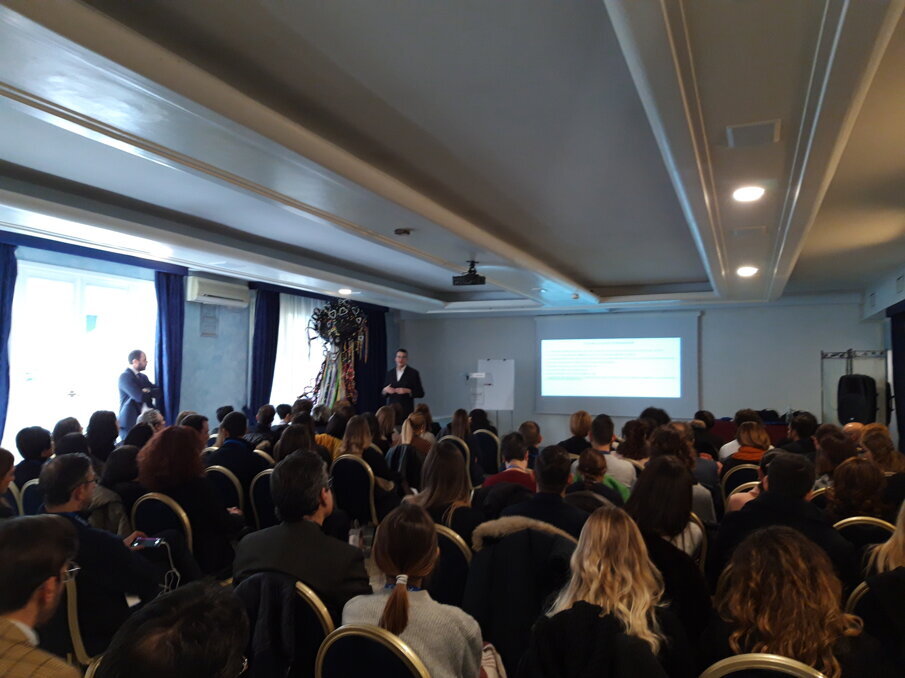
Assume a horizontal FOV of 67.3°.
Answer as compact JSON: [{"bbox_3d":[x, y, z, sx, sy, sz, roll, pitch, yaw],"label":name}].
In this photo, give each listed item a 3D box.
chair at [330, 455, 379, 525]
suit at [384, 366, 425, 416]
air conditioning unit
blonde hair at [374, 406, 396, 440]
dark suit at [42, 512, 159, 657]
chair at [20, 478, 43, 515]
[{"bbox_3d":[-0.707,1.354,5.421,0.420,0.910,0.540,-1,-3,17],"label":"chair"},{"bbox_3d":[-0.707,0.786,9.800,0.540,0.800,0.360,0,-3,11],"label":"suit"},{"bbox_3d":[-2.848,-0.558,8.278,0.200,0.290,0.860,-1,-4,23],"label":"air conditioning unit"},{"bbox_3d":[-0.710,0.885,7.200,0.200,0.330,0.220,-1,-4,26],"label":"blonde hair"},{"bbox_3d":[-1.356,0.917,2.641,0.460,0.580,0.400,-1,-4,23],"label":"dark suit"},{"bbox_3d":[-2.300,1.276,4.161,0.420,0.910,0.540,-1,-3,18],"label":"chair"}]

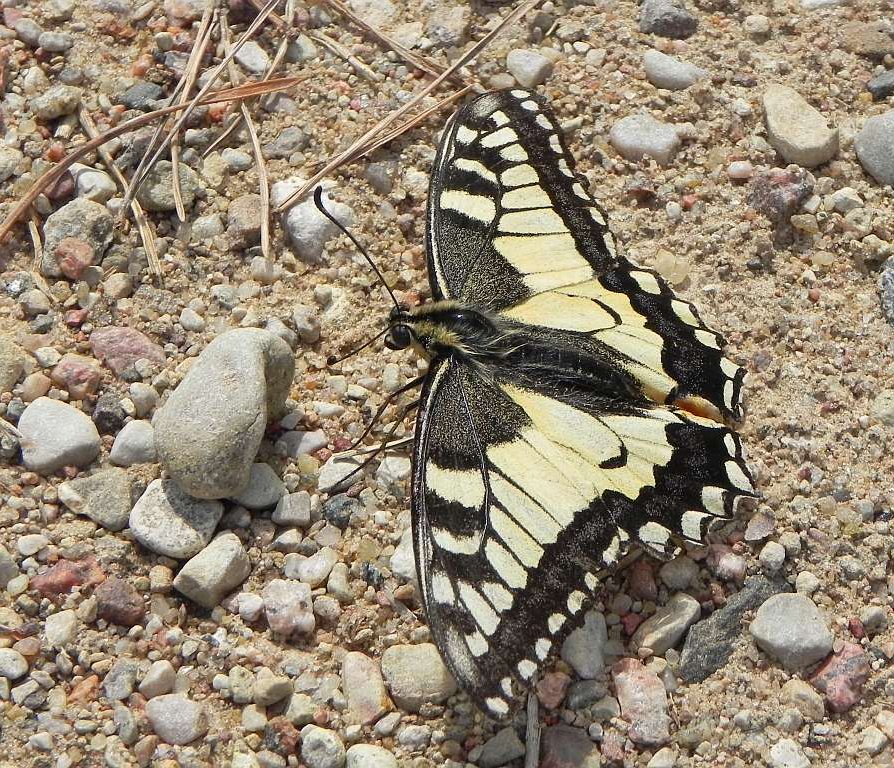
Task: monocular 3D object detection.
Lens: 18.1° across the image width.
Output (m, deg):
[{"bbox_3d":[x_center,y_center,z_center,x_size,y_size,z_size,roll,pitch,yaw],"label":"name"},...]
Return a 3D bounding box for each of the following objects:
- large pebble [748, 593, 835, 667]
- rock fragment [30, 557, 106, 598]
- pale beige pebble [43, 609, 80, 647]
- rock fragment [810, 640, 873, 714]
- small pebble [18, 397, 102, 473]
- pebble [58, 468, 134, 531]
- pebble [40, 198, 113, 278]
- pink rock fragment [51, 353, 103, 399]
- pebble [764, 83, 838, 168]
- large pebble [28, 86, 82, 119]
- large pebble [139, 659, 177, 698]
[{"bbox_3d":[0.034,0.024,0.274,0.008,0.006,0.008,10,53,8],"label":"large pebble"},{"bbox_3d":[-0.038,0.019,0.281,0.007,0.003,0.003,-14,54,-10],"label":"rock fragment"},{"bbox_3d":[-0.037,0.024,0.272,0.003,0.003,0.003,-8,50,-6],"label":"pale beige pebble"},{"bbox_3d":[0.039,0.029,0.274,0.005,0.003,0.007,30,58,20],"label":"rock fragment"},{"bbox_3d":[-0.040,0.005,0.289,0.009,0.006,0.008,36,60,25],"label":"small pebble"},{"bbox_3d":[-0.035,0.012,0.282,0.008,0.004,0.006,16,52,13],"label":"pebble"},{"bbox_3d":[-0.040,-0.016,0.304,0.008,0.005,0.009,8,50,6],"label":"pebble"},{"bbox_3d":[-0.038,-0.001,0.292,0.005,0.004,0.005,12,51,10],"label":"pink rock fragment"},{"bbox_3d":[0.040,-0.029,0.316,0.007,0.004,0.011,-28,55,-22],"label":"pebble"},{"bbox_3d":[-0.044,-0.032,0.318,0.006,0.003,0.004,-12,51,-10],"label":"large pebble"},{"bbox_3d":[-0.028,0.028,0.268,0.003,0.003,0.004,33,57,24],"label":"large pebble"}]

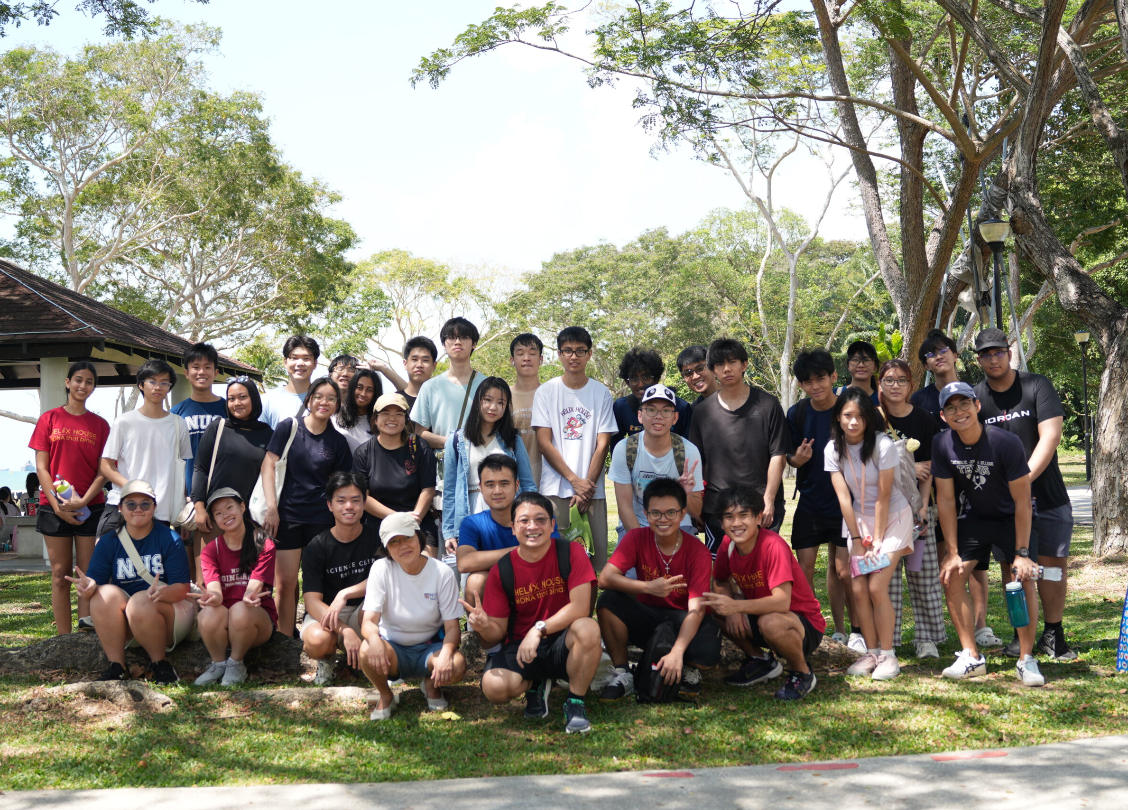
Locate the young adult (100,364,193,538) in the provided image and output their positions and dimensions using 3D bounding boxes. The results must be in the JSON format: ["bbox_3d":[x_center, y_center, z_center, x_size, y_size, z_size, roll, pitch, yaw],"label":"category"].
[{"bbox_3d":[-2.419,0.549,8.200,0.500,1.630,0.360,-1,-2,-9],"label":"young adult"}]

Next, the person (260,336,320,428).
[{"bbox_3d":[-1.529,0.491,8.168,0.490,1.780,0.320,-1,-2,-16],"label":"person"}]

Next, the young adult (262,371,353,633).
[{"bbox_3d":[-1.460,0.583,8.000,0.480,1.480,0.420,-1,-2,-12],"label":"young adult"}]

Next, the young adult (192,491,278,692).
[{"bbox_3d":[-1.718,0.924,7.380,0.450,0.985,0.680,-1,-2,2],"label":"young adult"}]

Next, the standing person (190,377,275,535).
[{"bbox_3d":[-1.856,0.605,8.000,0.480,1.515,0.380,-1,-2,-14],"label":"standing person"}]

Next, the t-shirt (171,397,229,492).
[{"bbox_3d":[-2.088,0.303,8.237,0.500,0.700,0.270,-1,-2,-14],"label":"t-shirt"}]

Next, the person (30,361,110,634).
[{"bbox_3d":[-2.916,0.554,8.350,0.460,1.615,0.380,-1,-2,-9],"label":"person"}]

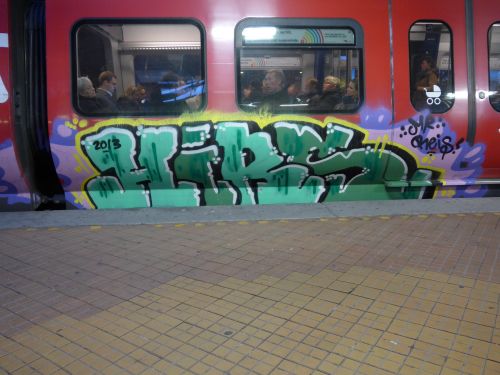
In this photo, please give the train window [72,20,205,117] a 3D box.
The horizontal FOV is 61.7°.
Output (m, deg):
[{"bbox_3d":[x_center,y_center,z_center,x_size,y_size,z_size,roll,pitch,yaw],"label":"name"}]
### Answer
[{"bbox_3d":[-1.211,-1.306,4.570,1.456,1.064,0.080,-1,3,-1],"label":"train window"}]

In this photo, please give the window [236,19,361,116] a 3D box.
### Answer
[{"bbox_3d":[0.548,-1.332,4.610,1.425,1.056,0.080,-1,3,-1],"label":"window"}]

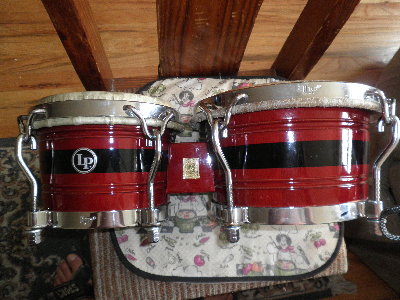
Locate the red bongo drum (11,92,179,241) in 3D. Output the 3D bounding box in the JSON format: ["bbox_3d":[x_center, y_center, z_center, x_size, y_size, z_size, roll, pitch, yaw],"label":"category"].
[{"bbox_3d":[-0.134,0.027,0.445,0.210,0.207,0.180,-1,87,1],"label":"red bongo drum"}]

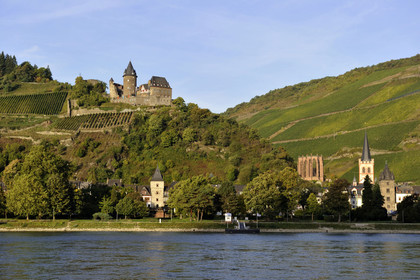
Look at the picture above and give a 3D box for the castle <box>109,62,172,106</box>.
[{"bbox_3d":[-55.770,-45.460,660.000,50.920,35.970,36.000,1,-5,-6],"label":"castle"}]

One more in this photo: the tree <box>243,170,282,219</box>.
[{"bbox_3d":[23.690,24.470,365.000,17.430,21.680,17.430,0,-5,0],"label":"tree"}]

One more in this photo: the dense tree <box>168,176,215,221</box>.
[{"bbox_3d":[-8.160,25.680,360.000,20.280,19.620,18.000,0,-5,0],"label":"dense tree"}]

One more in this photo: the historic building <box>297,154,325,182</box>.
[{"bbox_3d":[64.160,18.310,520.000,16.870,16.870,15.000,-1,-5,7],"label":"historic building"}]

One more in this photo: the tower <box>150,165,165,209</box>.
[{"bbox_3d":[-25.200,22.920,392.000,6.720,21.840,6.720,0,-5,-4],"label":"tower"}]

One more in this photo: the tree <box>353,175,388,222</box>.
[{"bbox_3d":[71.100,26.080,364.000,14.710,20.060,11.000,0,-5,0],"label":"tree"}]

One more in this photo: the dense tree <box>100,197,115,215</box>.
[{"bbox_3d":[-45.940,29.810,366.000,6.270,8.960,6.270,0,-5,0],"label":"dense tree"}]

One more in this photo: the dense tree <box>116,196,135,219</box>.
[{"bbox_3d":[-37.140,29.760,360.000,8.160,10.140,8.160,0,-5,0],"label":"dense tree"}]

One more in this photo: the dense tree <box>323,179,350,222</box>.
[{"bbox_3d":[55.410,26.450,357.000,11.590,19.240,11.590,0,-5,0],"label":"dense tree"}]

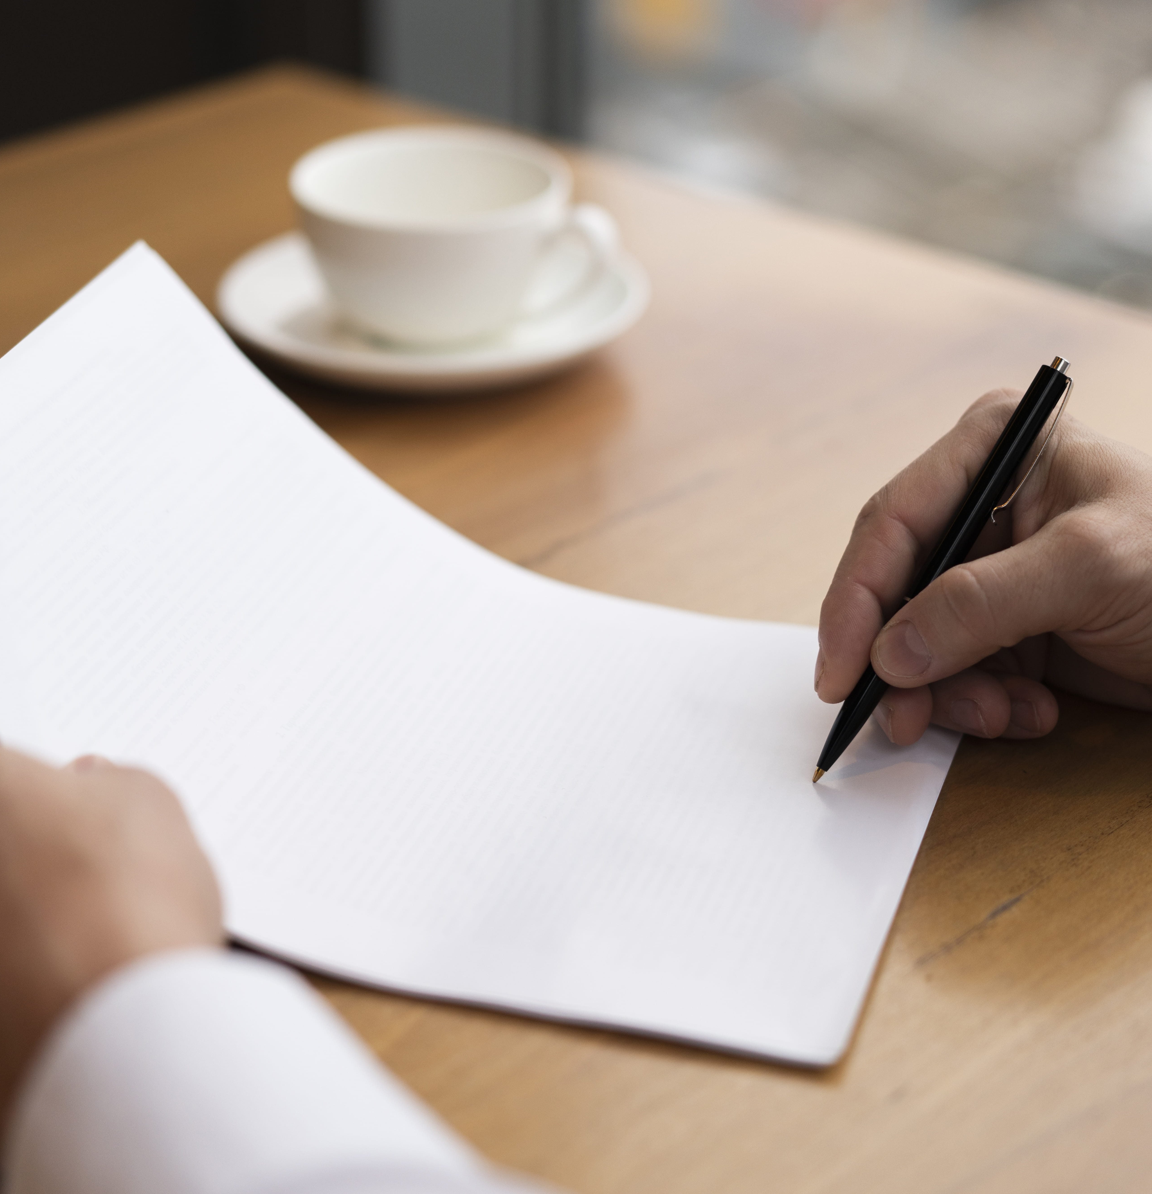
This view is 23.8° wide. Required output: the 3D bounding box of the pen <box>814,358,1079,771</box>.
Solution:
[{"bbox_3d":[0.097,-0.005,0.734,0.012,0.138,0.009,30,20,6],"label":"pen"}]

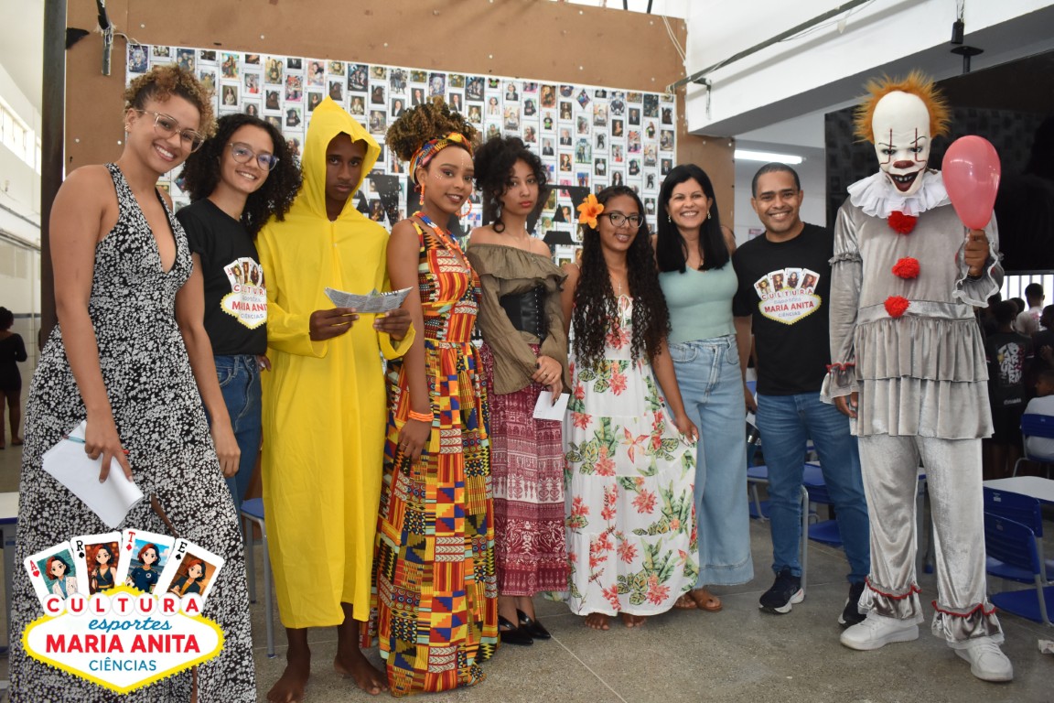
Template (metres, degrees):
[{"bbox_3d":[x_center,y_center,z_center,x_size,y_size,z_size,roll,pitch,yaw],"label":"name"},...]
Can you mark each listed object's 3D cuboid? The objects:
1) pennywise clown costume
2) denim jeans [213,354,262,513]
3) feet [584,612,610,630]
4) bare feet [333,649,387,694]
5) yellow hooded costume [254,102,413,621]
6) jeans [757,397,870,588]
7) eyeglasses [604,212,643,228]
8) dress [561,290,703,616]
[{"bbox_3d":[1.276,0.044,2.982,0.620,1.890,0.500,1,2,27],"label":"pennywise clown costume"},{"bbox_3d":[-0.929,0.483,2.832,0.360,0.970,0.270,-1,2,-34],"label":"denim jeans"},{"bbox_3d":[0.264,0.950,3.373,0.090,0.080,0.220,0,1,9],"label":"feet"},{"bbox_3d":[-0.506,0.957,2.784,0.100,0.095,0.240,-1,2,-37],"label":"bare feet"},{"bbox_3d":[-0.578,0.021,2.711,0.480,1.570,0.420,0,1,-18],"label":"yellow hooded costume"},{"bbox_3d":[1.071,0.474,3.422,0.430,0.830,0.340,0,1,18],"label":"jeans"},{"bbox_3d":[0.349,-0.476,3.280,0.140,0.050,0.140,0,1,-16],"label":"eyeglasses"},{"bbox_3d":[0.387,0.351,3.349,0.500,1.220,0.420,0,1,2],"label":"dress"}]

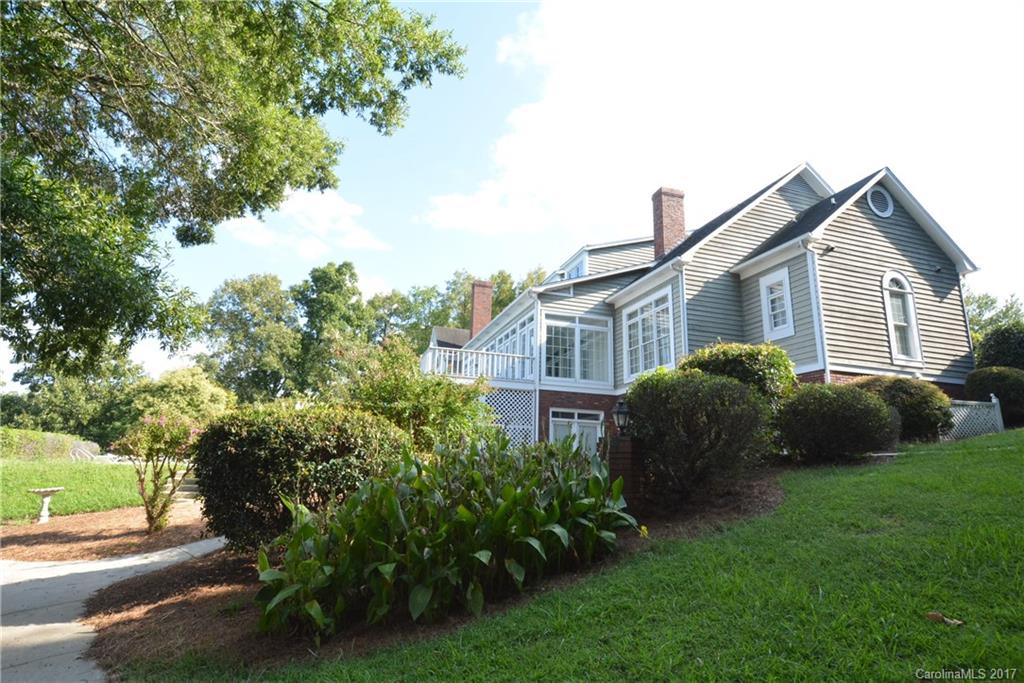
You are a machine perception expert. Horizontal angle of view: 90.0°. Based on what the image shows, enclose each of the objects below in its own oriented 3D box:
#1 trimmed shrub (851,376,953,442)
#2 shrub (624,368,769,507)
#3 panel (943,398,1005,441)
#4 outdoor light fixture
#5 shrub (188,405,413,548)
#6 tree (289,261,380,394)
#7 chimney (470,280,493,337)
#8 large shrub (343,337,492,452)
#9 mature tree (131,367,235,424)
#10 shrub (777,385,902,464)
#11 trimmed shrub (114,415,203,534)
[{"bbox_3d":[6.770,1.200,9.058,1.423,1.152,1.500,-8,-16,36],"label":"trimmed shrub"},{"bbox_3d":[2.391,1.234,6.719,1.739,1.780,1.650,-3,-14,19],"label":"shrub"},{"bbox_3d":[9.448,1.587,10.554,1.945,0.970,0.090,6,-14,-17],"label":"panel"},{"bbox_3d":[1.356,0.947,6.352,0.210,0.406,0.210,-1,-14,12],"label":"outdoor light fixture"},{"bbox_3d":[-3.107,2.008,7.722,3.018,2.151,2.500,7,-14,-20],"label":"shrub"},{"bbox_3d":[-12.523,1.789,37.623,5.625,16.056,6.500,6,-14,-18],"label":"tree"},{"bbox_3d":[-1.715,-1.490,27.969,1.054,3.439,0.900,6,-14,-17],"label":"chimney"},{"bbox_3d":[-2.030,1.774,11.383,3.220,3.855,2.900,4,-13,-9],"label":"large shrub"},{"bbox_3d":[-14.504,3.351,22.995,3.892,4.385,3.892,10,-16,-31],"label":"mature tree"},{"bbox_3d":[4.793,1.216,7.635,1.500,1.145,1.450,-6,-16,31],"label":"shrub"},{"bbox_3d":[-6.721,2.448,9.567,1.374,2.140,1.374,10,-16,-33],"label":"trimmed shrub"}]

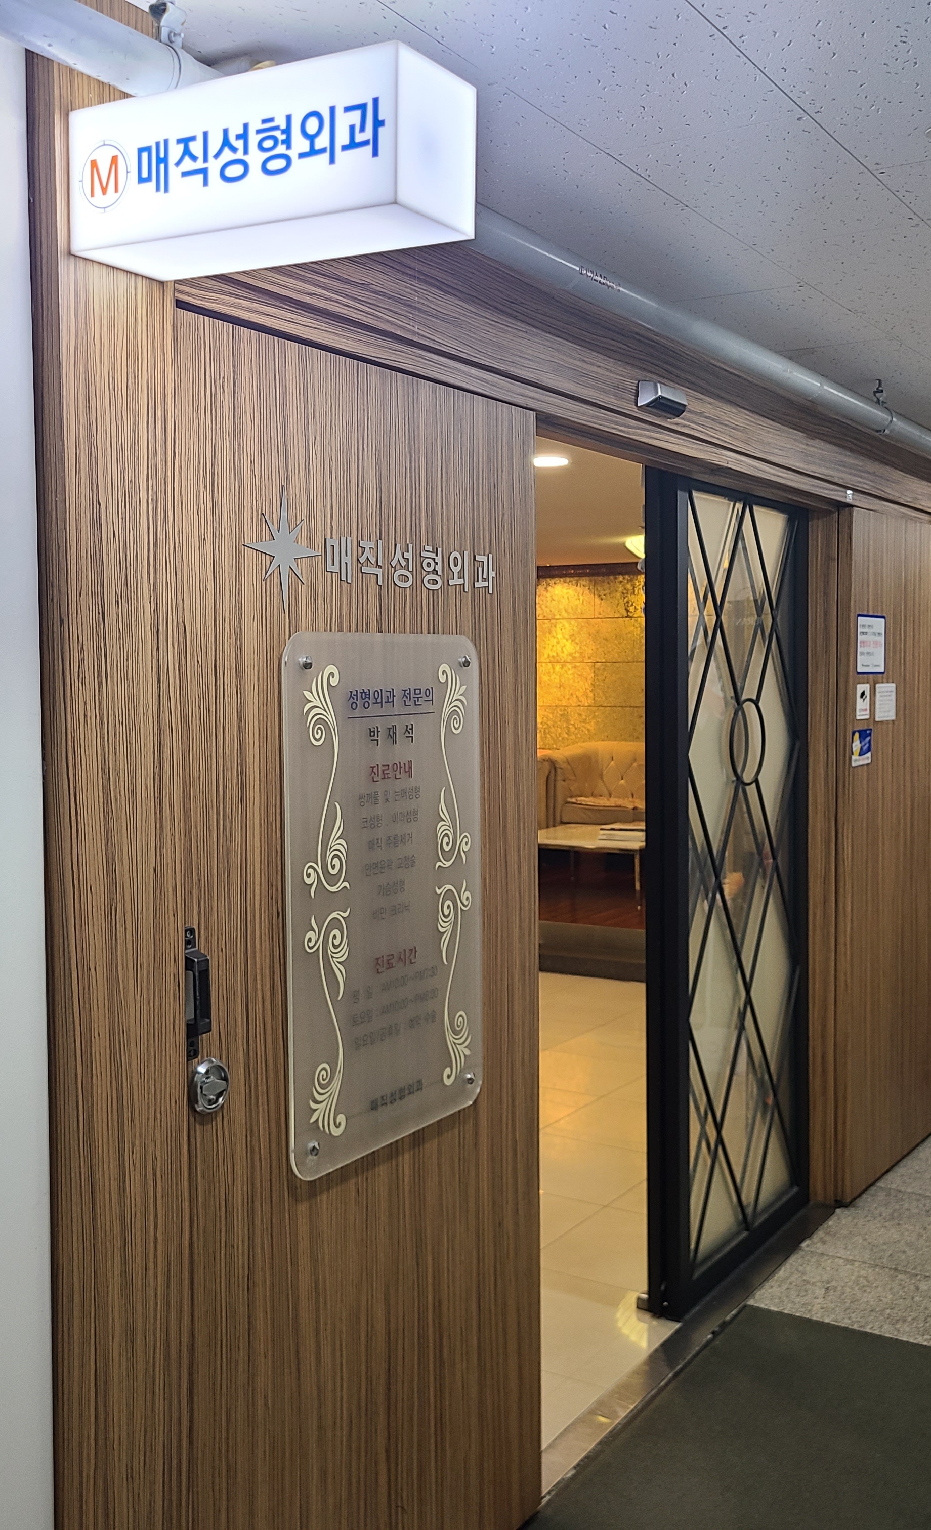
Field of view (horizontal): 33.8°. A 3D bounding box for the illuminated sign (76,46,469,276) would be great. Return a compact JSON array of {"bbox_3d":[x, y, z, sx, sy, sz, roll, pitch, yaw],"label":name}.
[{"bbox_3d":[-0.210,-0.627,1.627,0.425,0.150,0.148,4,6,31],"label":"illuminated sign"}]

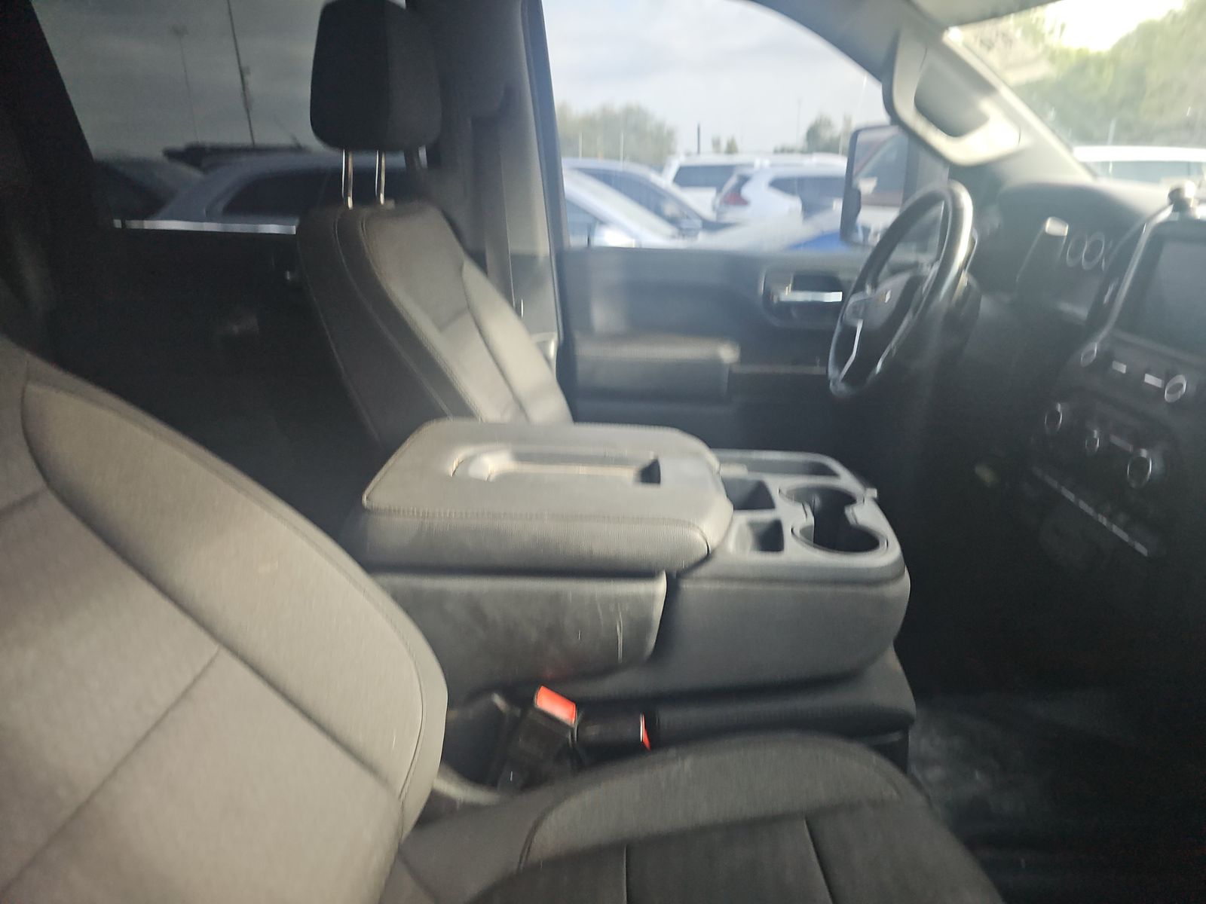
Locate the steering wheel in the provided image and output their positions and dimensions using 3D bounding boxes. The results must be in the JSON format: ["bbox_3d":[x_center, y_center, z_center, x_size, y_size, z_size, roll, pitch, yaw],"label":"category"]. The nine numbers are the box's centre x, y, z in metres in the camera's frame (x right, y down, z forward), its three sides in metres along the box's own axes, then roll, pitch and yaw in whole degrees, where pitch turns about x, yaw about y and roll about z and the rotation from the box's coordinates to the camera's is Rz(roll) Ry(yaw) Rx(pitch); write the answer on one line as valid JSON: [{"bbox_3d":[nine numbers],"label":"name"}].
[{"bbox_3d":[0.497,-0.255,1.326,0.100,0.385,0.385,23,20,-3],"label":"steering wheel"}]

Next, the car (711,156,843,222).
[{"bbox_3d":[4.480,-4.460,14.450,4.650,1.700,1.840,-1,20,-1],"label":"car"}]

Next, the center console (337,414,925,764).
[{"bbox_3d":[0.043,0.158,1.080,0.660,0.335,0.375,0,20,1],"label":"center console"}]

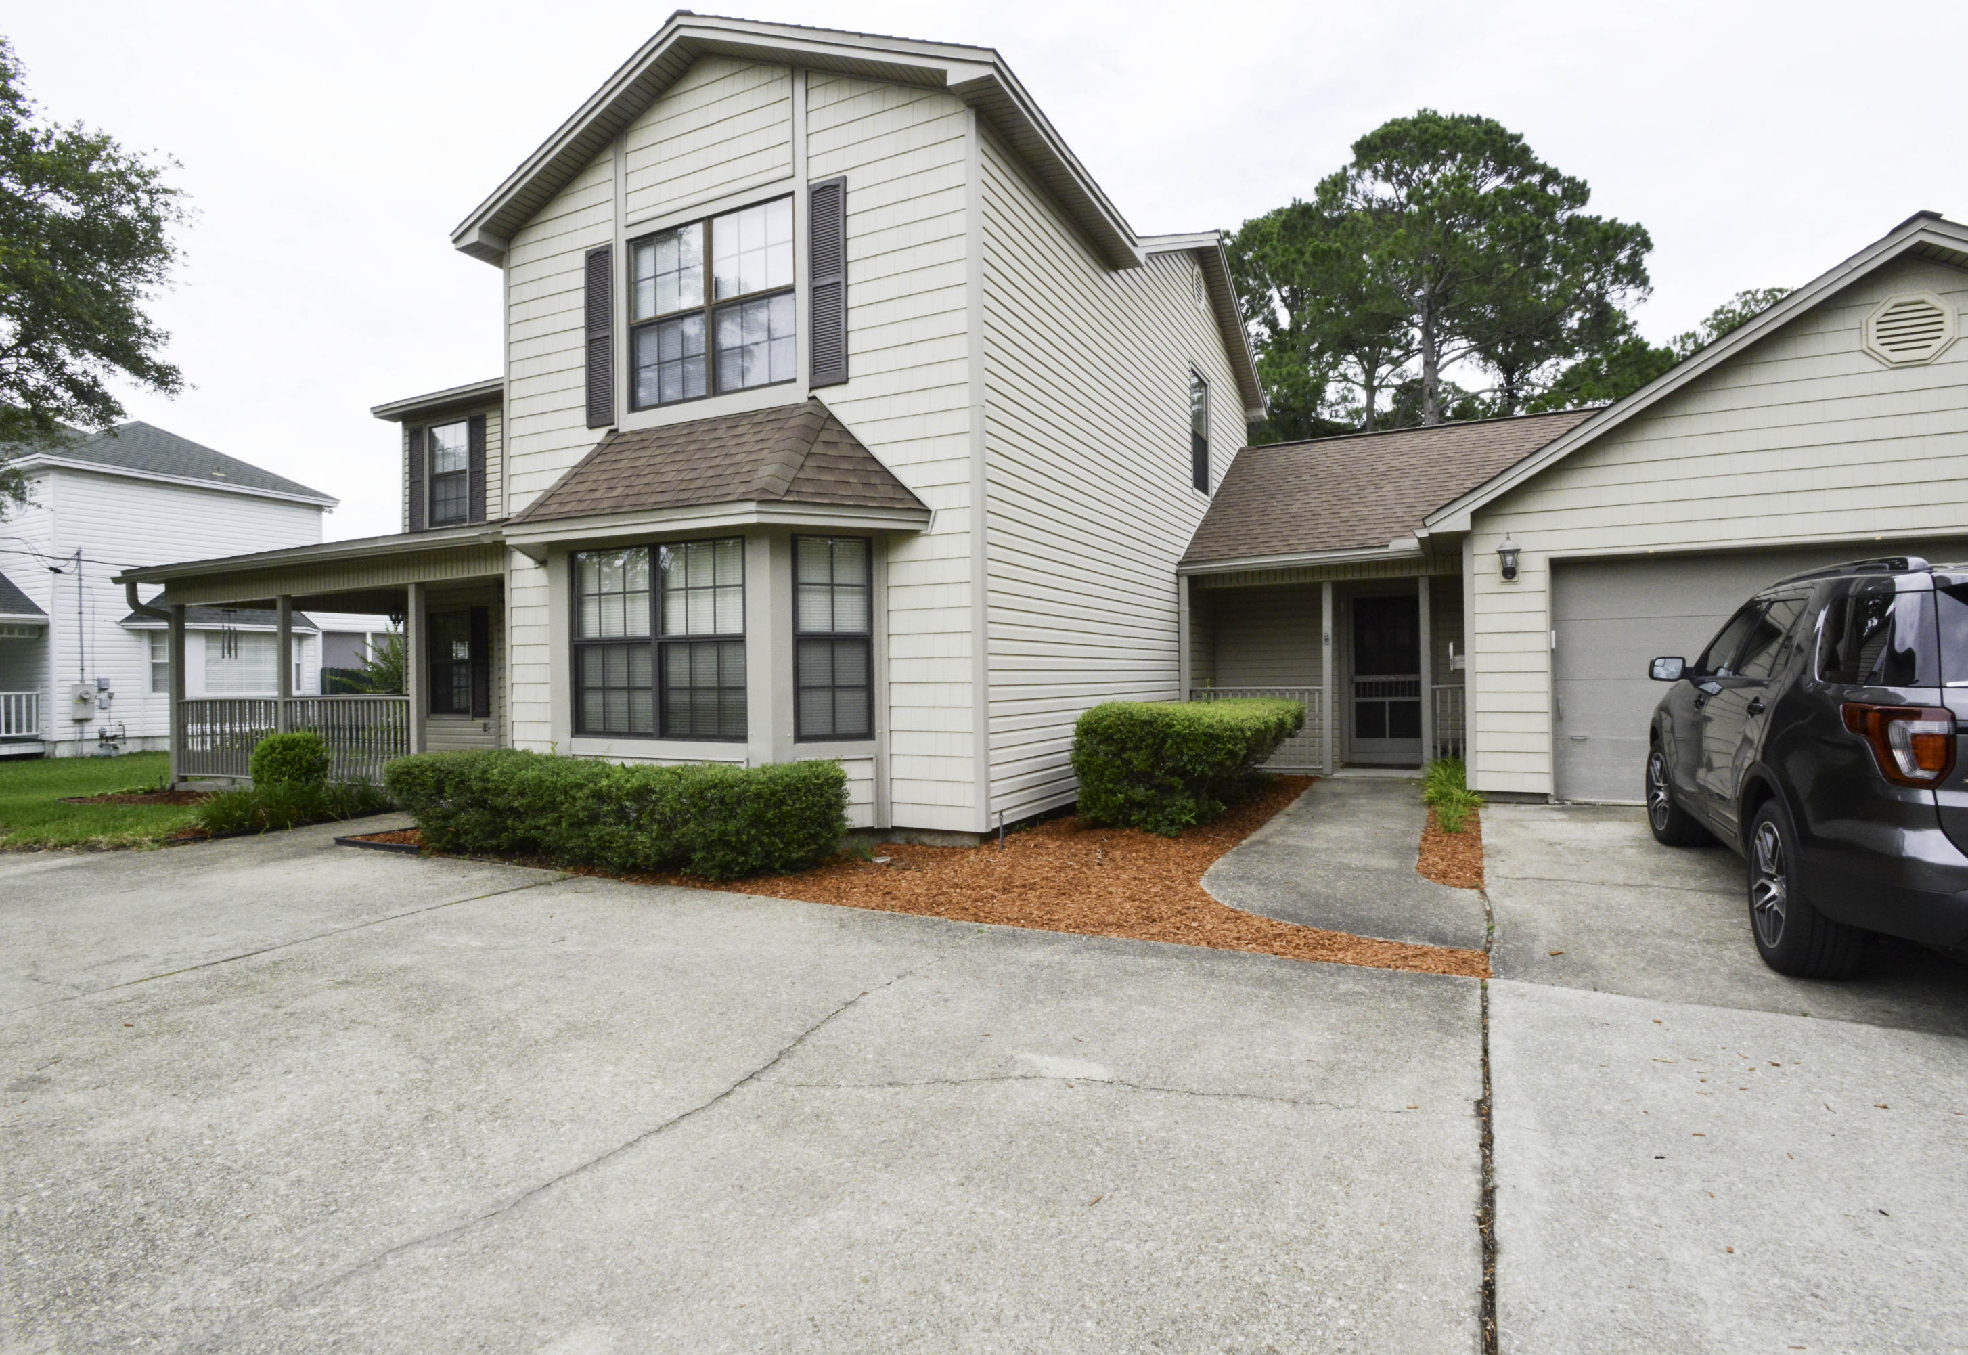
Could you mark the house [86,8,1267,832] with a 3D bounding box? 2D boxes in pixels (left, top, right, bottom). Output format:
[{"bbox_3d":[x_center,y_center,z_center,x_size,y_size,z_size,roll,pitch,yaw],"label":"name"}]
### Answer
[{"bbox_3d":[-3.169,-2.261,13.483,12.080,6.900,10.800,0,0,26],"label":"house"}]

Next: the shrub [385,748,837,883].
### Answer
[{"bbox_3d":[-2.796,0.922,7.045,3.820,0.720,0.880,0,0,26],"label":"shrub"}]

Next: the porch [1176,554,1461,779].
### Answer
[{"bbox_3d":[4.110,-0.124,11.662,3.110,2.420,2.050,0,0,26],"label":"porch"}]

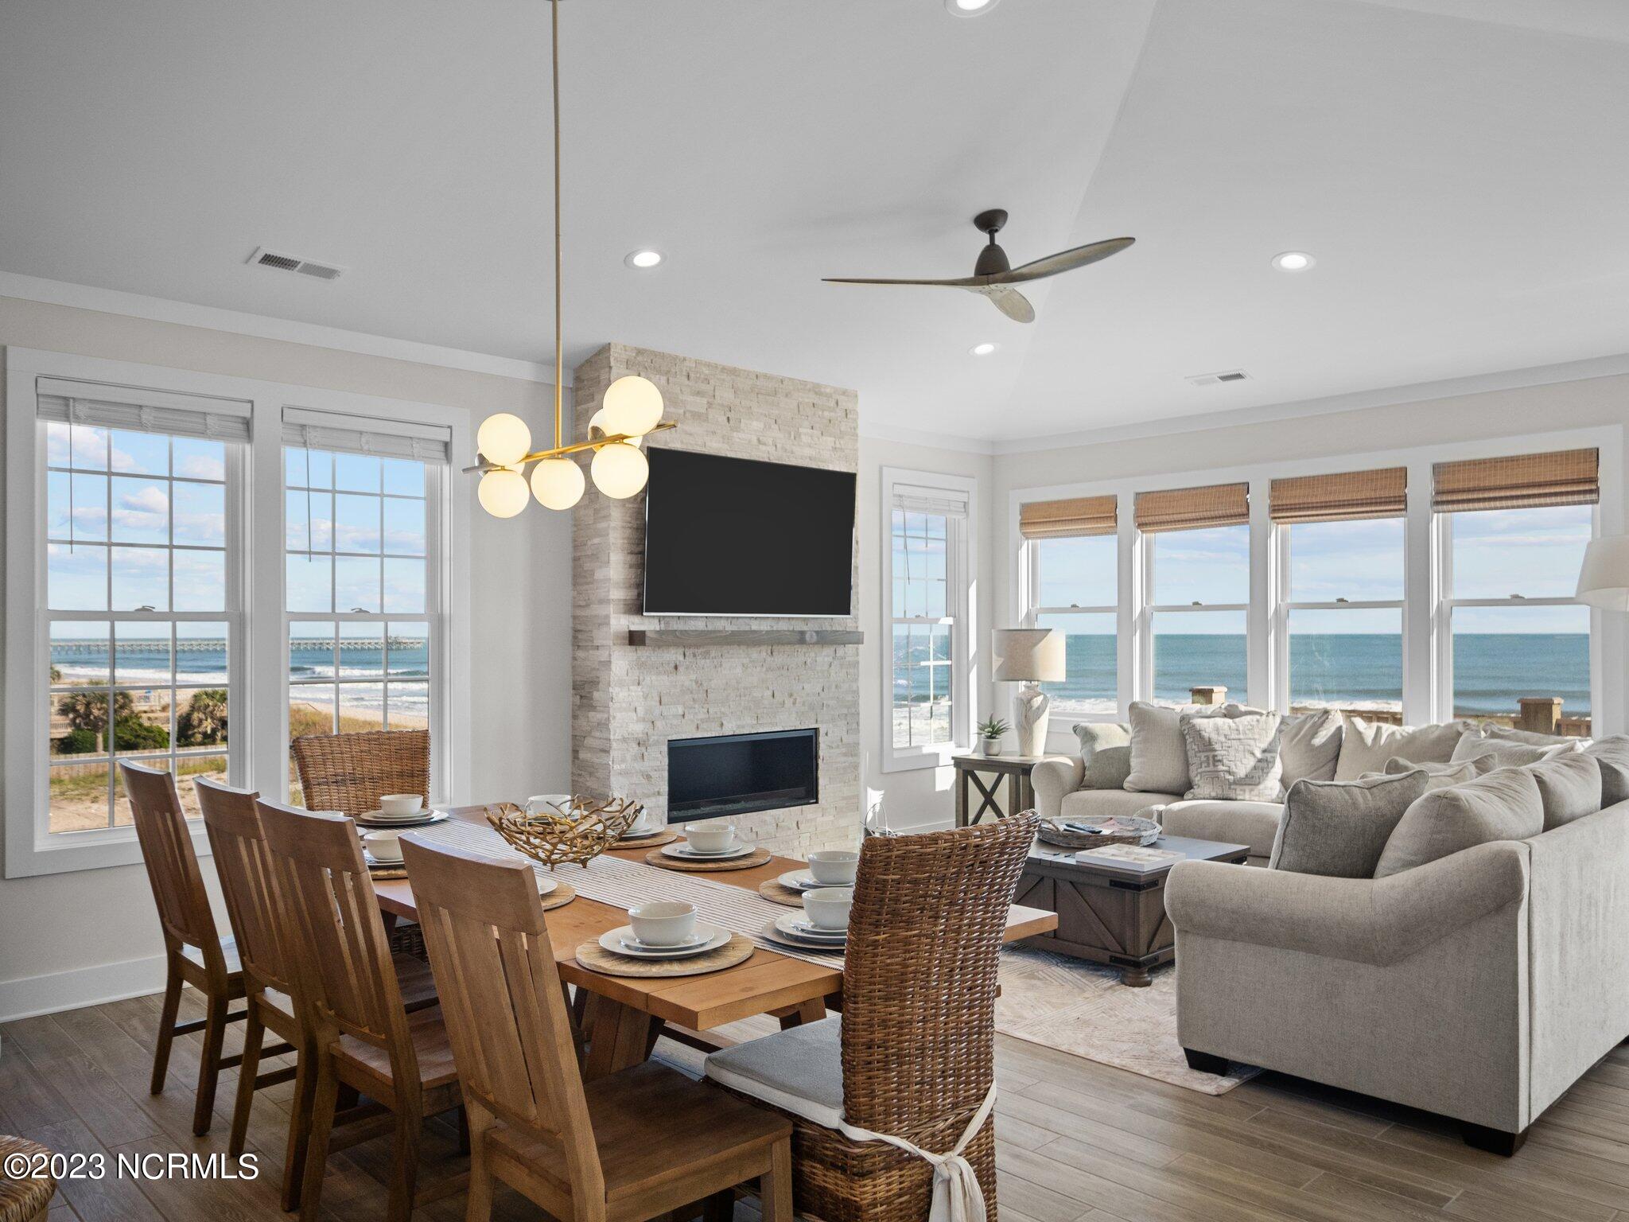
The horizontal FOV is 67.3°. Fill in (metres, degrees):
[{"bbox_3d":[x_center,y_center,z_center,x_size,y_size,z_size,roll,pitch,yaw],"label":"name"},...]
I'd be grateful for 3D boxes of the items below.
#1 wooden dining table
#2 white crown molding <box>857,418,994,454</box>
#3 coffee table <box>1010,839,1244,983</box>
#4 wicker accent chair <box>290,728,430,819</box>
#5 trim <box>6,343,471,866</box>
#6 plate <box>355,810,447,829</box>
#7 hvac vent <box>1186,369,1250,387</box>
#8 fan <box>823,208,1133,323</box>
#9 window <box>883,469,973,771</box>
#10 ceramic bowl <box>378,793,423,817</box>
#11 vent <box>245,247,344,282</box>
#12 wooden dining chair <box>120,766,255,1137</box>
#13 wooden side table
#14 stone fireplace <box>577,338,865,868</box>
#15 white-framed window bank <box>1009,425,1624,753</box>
[{"bbox_3d":[-0.686,1.093,3.389,1.080,0.760,2.530,1,-1,-44],"label":"wooden dining table"},{"bbox_3d":[0.683,-1.141,7.948,1.610,0.100,0.047,1,-1,-44],"label":"white crown molding"},{"bbox_3d":[1.303,1.262,5.329,0.850,0.460,0.830,1,-1,-44],"label":"coffee table"},{"bbox_3d":[-1.467,0.968,4.263,0.500,1.040,0.570,1,-1,-44],"label":"wicker accent chair"},{"bbox_3d":[-2.295,0.014,5.129,1.860,1.945,0.070,1,-1,-44],"label":"trim"},{"bbox_3d":[-1.431,0.711,4.219,0.326,0.028,0.326,0,-1,0],"label":"plate"},{"bbox_3d":[2.288,-1.322,6.939,0.335,0.030,0.140,-1,-16,46],"label":"hvac vent"},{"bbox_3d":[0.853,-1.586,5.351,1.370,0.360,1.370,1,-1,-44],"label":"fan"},{"bbox_3d":[0.764,0.059,8.119,0.950,1.950,0.090,1,-1,-44],"label":"window"},{"bbox_3d":[-1.413,0.667,4.190,0.139,0.062,0.139,0,-1,0],"label":"ceramic bowl"},{"bbox_3d":[-2.005,-1.346,4.761,0.350,0.025,0.148,1,-15,-44],"label":"vent"},{"bbox_3d":[-1.759,0.967,3.717,0.560,1.025,0.480,1,-1,-44],"label":"wooden dining chair"},{"bbox_3d":[1.321,1.236,7.769,0.711,0.610,0.557,1,-1,-44],"label":"wooden side table"},{"bbox_3d":[-0.468,0.113,6.636,1.735,2.820,0.370,1,-1,-44],"label":"stone fireplace"},{"bbox_3d":[2.639,-0.037,7.161,0.150,1.643,3.624,1,-1,-44],"label":"white-framed window bank"}]

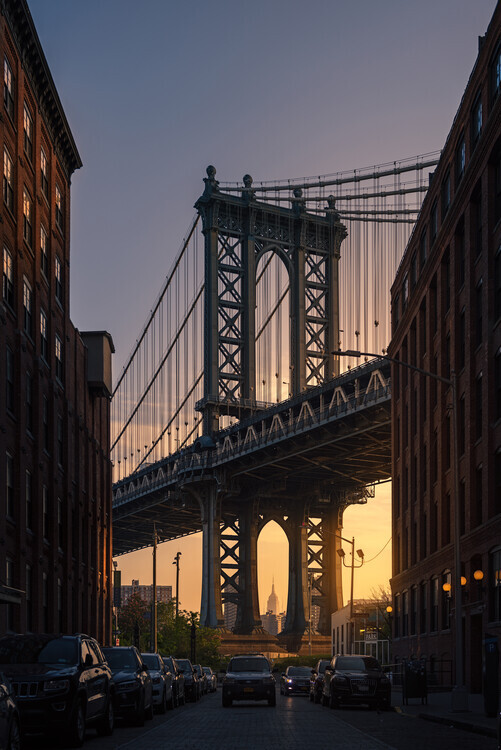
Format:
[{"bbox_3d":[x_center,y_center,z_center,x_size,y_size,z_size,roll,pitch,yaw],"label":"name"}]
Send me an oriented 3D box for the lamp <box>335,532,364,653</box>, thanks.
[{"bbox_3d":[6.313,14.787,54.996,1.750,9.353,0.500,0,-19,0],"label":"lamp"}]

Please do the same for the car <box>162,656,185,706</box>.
[{"bbox_3d":[-3.470,11.549,32.975,1.830,1.720,4.500,0,-19,1],"label":"car"}]

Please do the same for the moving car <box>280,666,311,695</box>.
[{"bbox_3d":[2.620,15.464,44.433,1.840,1.460,4.750,0,-19,-1],"label":"moving car"}]

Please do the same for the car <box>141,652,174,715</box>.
[{"bbox_3d":[-3.490,9.783,27.881,1.900,1.760,4.750,0,-19,1],"label":"car"}]

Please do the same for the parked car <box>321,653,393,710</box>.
[{"bbox_3d":[3.540,10.395,29.775,1.950,1.720,4.900,0,-19,1],"label":"parked car"}]

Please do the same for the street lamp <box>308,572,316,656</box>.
[{"bbox_3d":[5.230,21.484,74.457,0.700,9.110,0.400,0,-19,0],"label":"street lamp"}]

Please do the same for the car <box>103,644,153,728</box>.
[{"bbox_3d":[-3.450,7.803,22.036,1.920,1.790,4.800,0,-19,-1],"label":"car"}]

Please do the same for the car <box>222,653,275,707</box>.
[{"bbox_3d":[-0.030,10.955,31.480,1.800,1.750,4.430,0,-19,1],"label":"car"}]

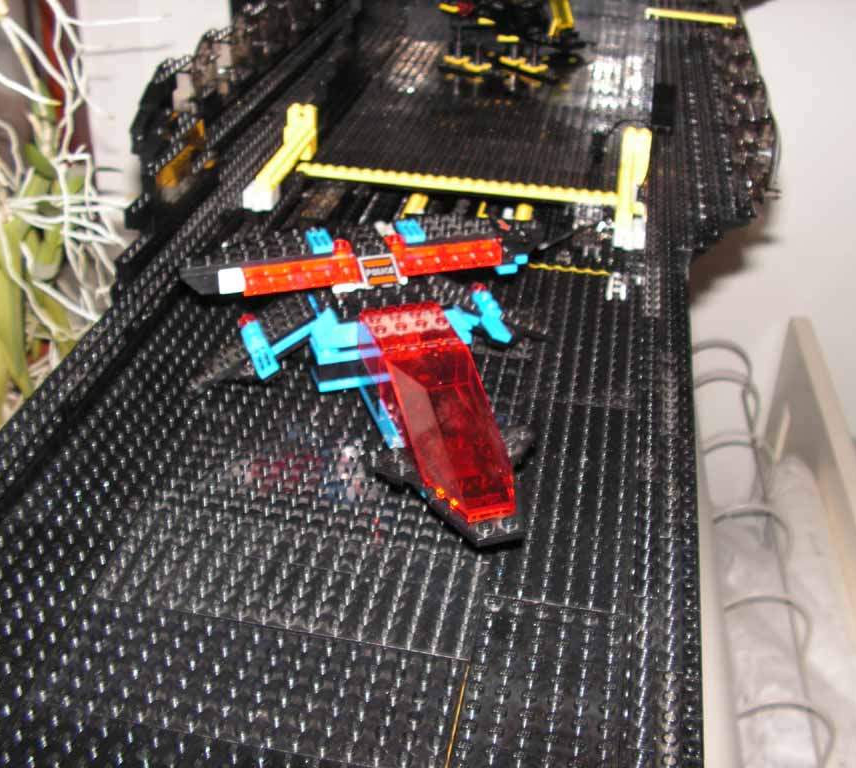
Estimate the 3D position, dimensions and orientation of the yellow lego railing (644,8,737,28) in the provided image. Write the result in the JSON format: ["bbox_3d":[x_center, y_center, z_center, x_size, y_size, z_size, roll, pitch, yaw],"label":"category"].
[{"bbox_3d":[0.238,-0.332,0.966,0.081,0.007,0.007,12,35,15],"label":"yellow lego railing"}]

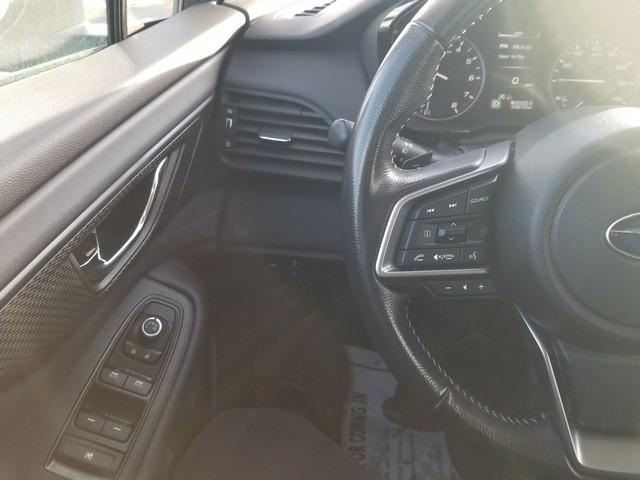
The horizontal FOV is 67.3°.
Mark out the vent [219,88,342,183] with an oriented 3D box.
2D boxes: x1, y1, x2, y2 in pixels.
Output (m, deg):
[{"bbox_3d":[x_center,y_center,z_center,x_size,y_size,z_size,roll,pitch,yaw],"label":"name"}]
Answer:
[{"bbox_3d":[-0.026,-0.110,0.493,0.140,0.082,0.040,10,21,11],"label":"vent"}]

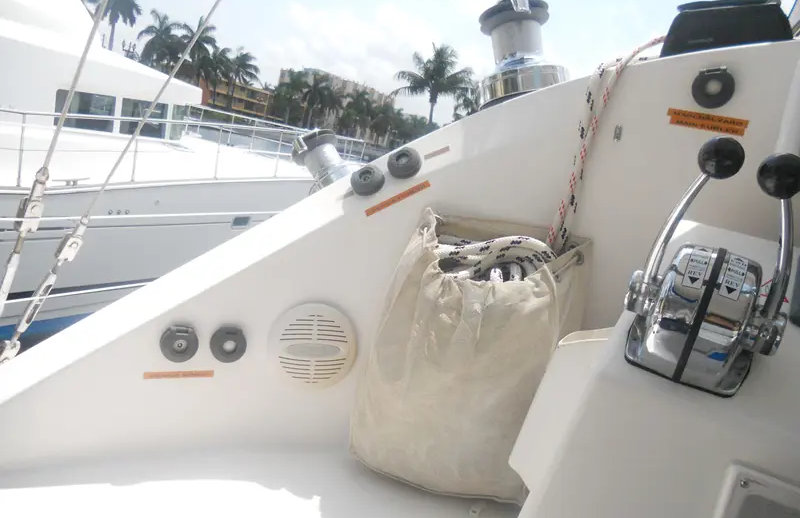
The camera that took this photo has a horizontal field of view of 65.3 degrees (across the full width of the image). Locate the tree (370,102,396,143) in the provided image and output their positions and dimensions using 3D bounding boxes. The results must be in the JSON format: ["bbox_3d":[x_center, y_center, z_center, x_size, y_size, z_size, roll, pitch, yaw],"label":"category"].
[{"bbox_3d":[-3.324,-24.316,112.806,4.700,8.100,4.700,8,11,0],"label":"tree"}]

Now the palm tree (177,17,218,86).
[{"bbox_3d":[-23.950,-21.916,73.213,4.800,12.300,4.800,8,11,0],"label":"palm tree"}]

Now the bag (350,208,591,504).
[{"bbox_3d":[0.119,0.174,1.150,0.340,0.450,0.240,7,11,-2],"label":"bag"}]

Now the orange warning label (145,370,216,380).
[{"bbox_3d":[-0.389,0.205,1.100,0.117,0.013,0.002,2,5,-20],"label":"orange warning label"}]

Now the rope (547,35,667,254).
[{"bbox_3d":[0.372,-0.205,1.130,0.150,0.365,0.100,12,12,19],"label":"rope"}]

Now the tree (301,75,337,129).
[{"bbox_3d":[-11.913,-22.066,88.835,5.100,8.400,5.100,8,11,0],"label":"tree"}]

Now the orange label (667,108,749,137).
[{"bbox_3d":[0.483,-0.215,0.981,0.118,0.025,0.002,16,6,24],"label":"orange label"}]

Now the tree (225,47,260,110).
[{"bbox_3d":[-21.259,-22.728,83.033,4.900,10.400,4.900,8,11,0],"label":"tree"}]

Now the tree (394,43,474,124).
[{"bbox_3d":[2.017,-10.711,43.844,5.500,8.500,5.500,8,11,0],"label":"tree"}]

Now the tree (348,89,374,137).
[{"bbox_3d":[-7.055,-24.310,105.859,4.700,8.700,4.700,8,11,0],"label":"tree"}]

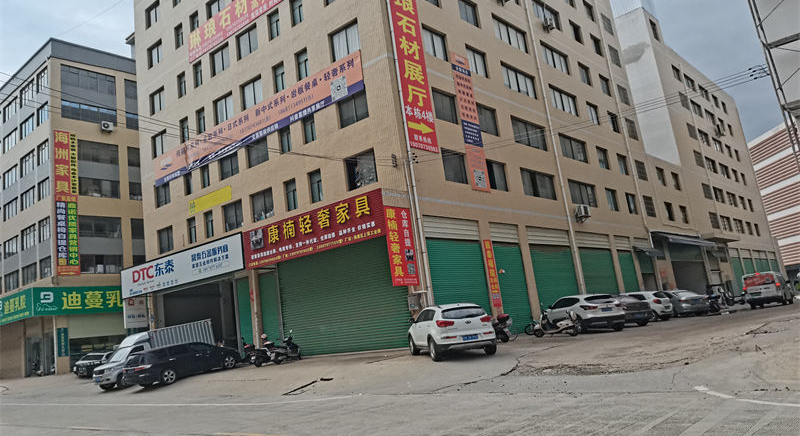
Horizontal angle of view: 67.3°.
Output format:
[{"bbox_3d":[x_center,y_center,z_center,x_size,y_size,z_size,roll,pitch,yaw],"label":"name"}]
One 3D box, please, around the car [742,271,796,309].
[{"bbox_3d":[21.700,4.220,35.300,1.690,1.960,4.500,-16,-14,38],"label":"car"}]

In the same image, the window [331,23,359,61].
[{"bbox_3d":[-2.565,-8.224,28.010,1.787,1.467,0.150,-17,-14,38],"label":"window"}]

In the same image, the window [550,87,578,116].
[{"bbox_3d":[10.823,-7.773,40.052,0.200,1.515,4.201,-15,-13,38],"label":"window"}]

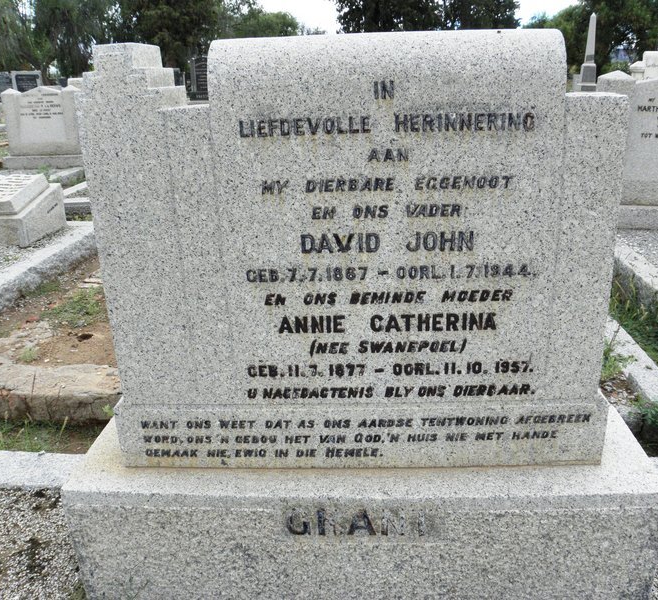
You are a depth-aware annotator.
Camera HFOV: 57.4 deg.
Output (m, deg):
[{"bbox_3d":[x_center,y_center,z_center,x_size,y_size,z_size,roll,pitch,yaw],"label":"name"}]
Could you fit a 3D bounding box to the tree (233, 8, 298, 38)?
[{"bbox_3d":[-3.503,-13.605,34.249,4.150,5.350,3.940,-3,20,-5],"label":"tree"}]

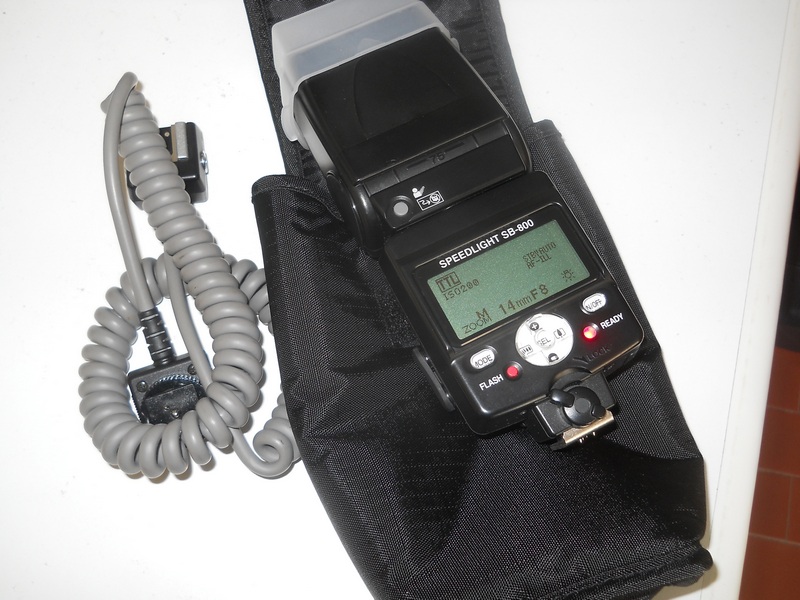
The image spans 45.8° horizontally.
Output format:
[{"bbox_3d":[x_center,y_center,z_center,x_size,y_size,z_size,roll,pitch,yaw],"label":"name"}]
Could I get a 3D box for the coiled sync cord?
[{"bbox_3d":[-0.086,-0.018,0.381,0.094,0.045,0.178,-7,67,-3],"label":"coiled sync cord"}]

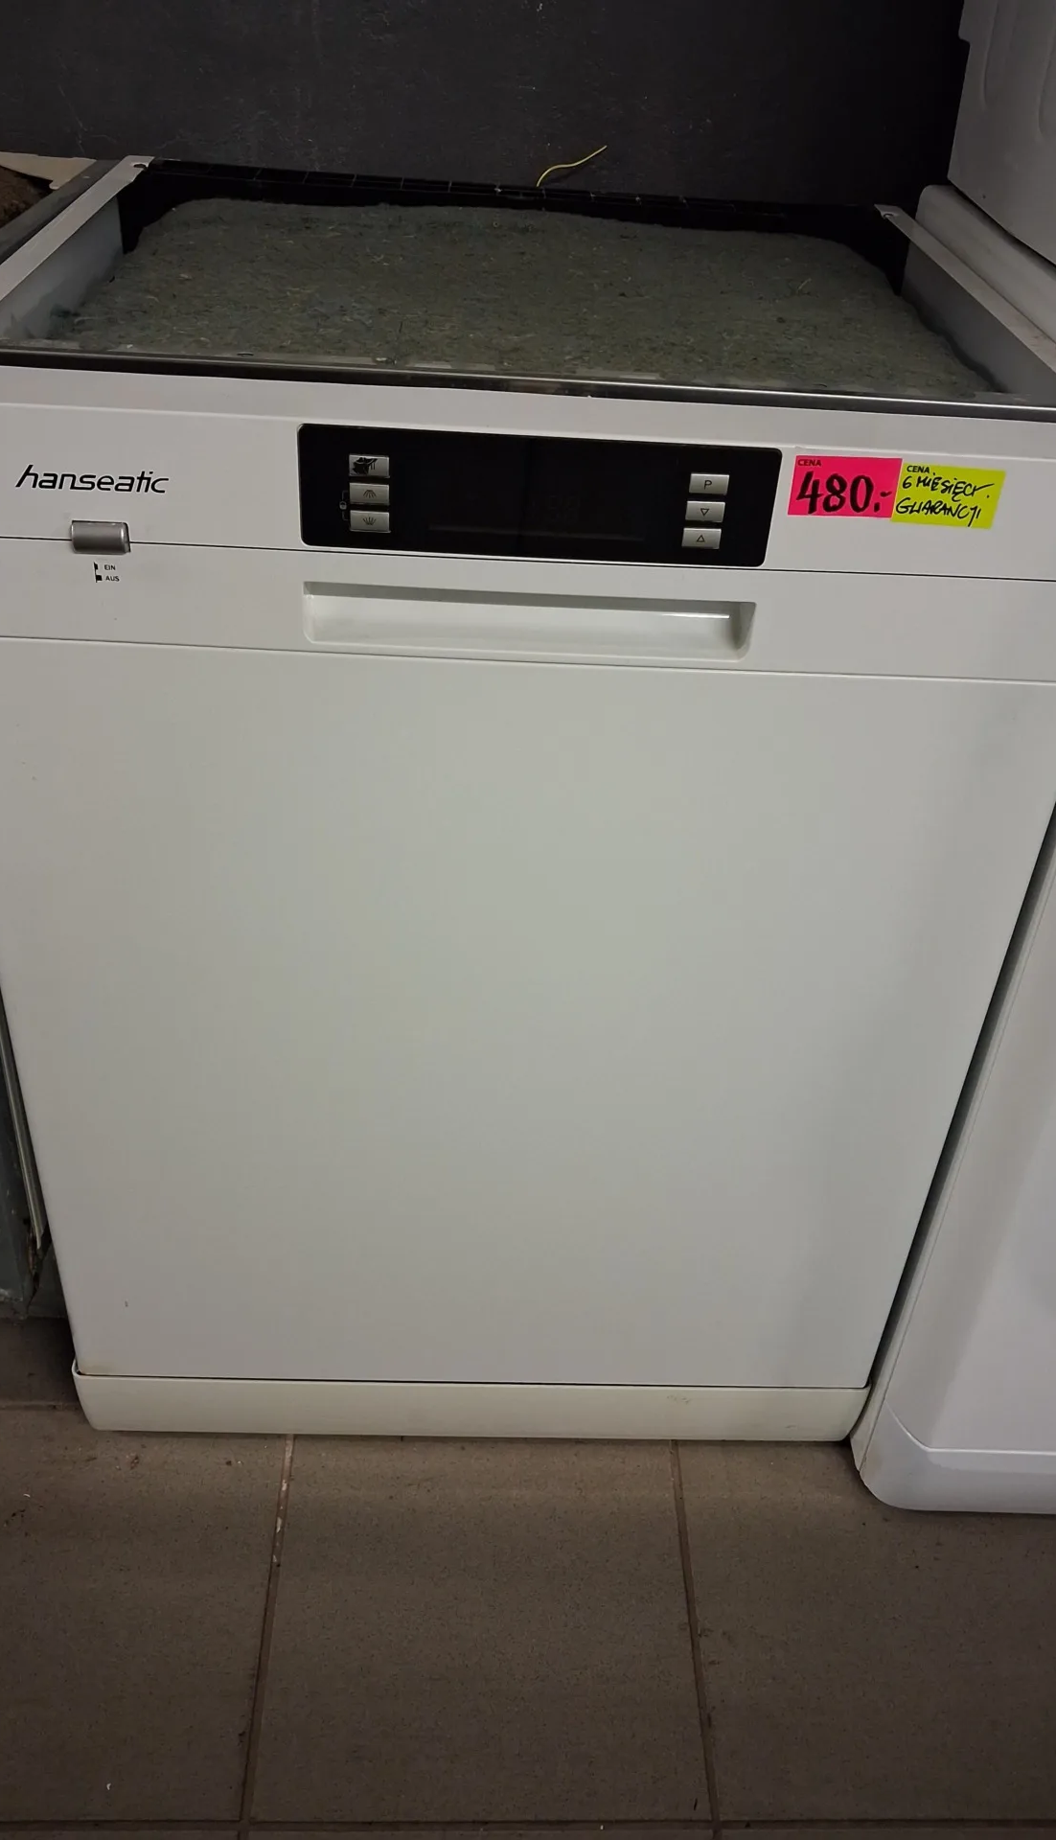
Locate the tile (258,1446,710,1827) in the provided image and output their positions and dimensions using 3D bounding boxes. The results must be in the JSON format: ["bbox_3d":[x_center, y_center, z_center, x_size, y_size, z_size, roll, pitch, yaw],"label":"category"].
[{"bbox_3d":[-0.034,0.490,1.037,0.297,0.009,0.297,2,36,-3],"label":"tile"}]

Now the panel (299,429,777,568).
[{"bbox_3d":[0.005,-0.202,0.684,0.224,0.058,0.010,2,36,-3],"label":"panel"}]

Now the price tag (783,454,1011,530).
[{"bbox_3d":[0.176,-0.204,0.685,0.102,0.032,0.002,2,36,-3],"label":"price tag"}]

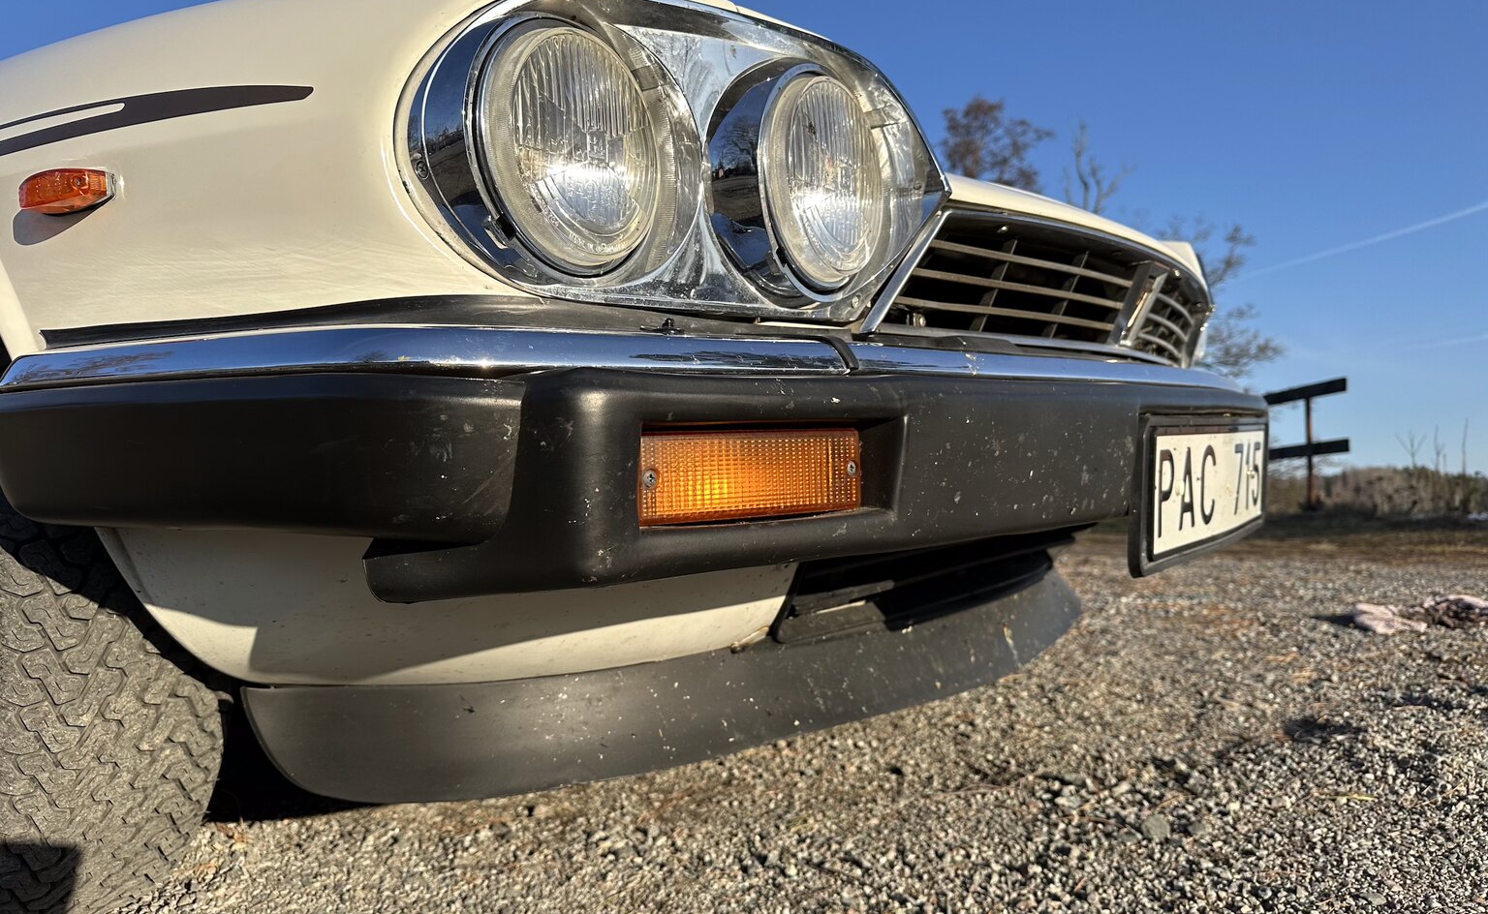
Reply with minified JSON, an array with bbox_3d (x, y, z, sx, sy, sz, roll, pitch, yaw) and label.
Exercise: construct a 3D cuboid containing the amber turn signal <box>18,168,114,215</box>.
[{"bbox_3d":[-0.482,-0.190,0.735,0.090,0.030,0.024,0,1,31],"label":"amber turn signal"}]

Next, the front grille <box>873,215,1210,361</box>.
[{"bbox_3d":[0.430,-0.166,1.150,0.100,0.105,1.000,0,2,36],"label":"front grille"}]

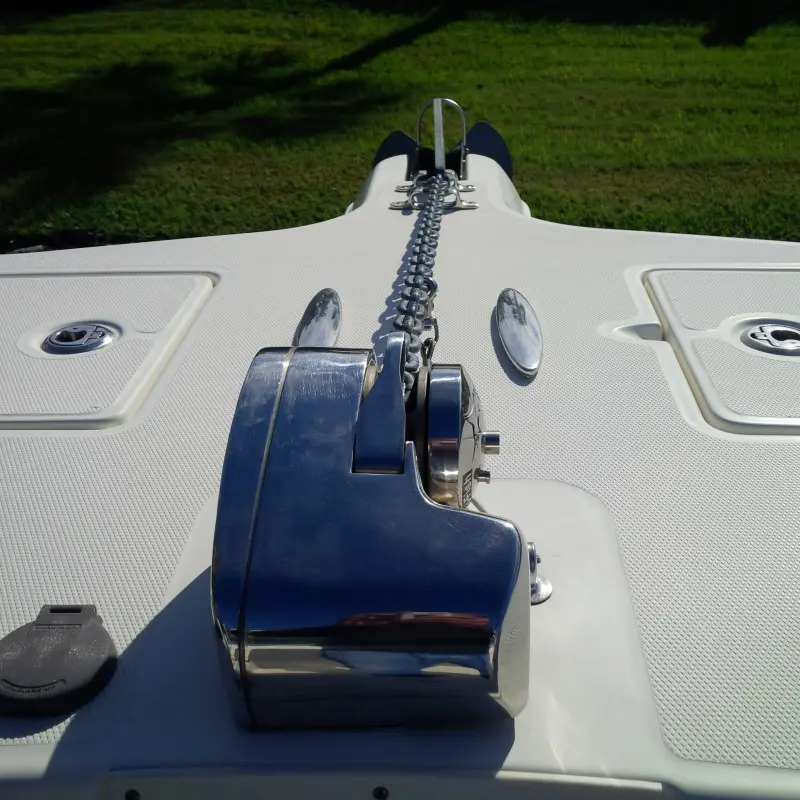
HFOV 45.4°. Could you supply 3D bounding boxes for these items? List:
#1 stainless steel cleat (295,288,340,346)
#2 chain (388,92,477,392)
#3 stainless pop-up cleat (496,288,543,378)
[{"bbox_3d":[-0.090,-0.081,1.068,0.043,0.020,0.208,0,30,2],"label":"stainless steel cleat"},{"bbox_3d":[0.036,-0.199,1.157,0.130,0.130,0.889,1,30,4],"label":"chain"},{"bbox_3d":[0.132,-0.080,1.058,0.043,0.020,0.208,-1,30,0],"label":"stainless pop-up cleat"}]

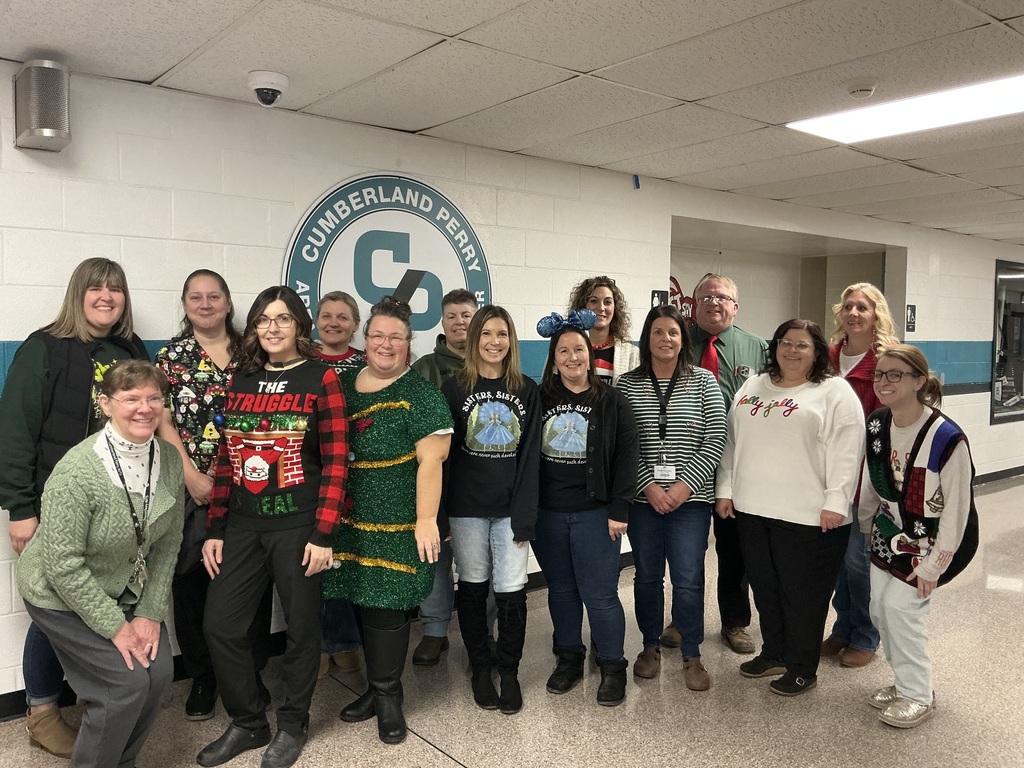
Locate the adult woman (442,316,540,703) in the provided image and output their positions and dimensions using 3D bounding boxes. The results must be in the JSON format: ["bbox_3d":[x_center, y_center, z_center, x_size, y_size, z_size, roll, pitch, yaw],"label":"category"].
[{"bbox_3d":[-0.079,0.471,3.314,0.450,1.563,0.370,1,3,6],"label":"adult woman"}]

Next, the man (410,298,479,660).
[{"bbox_3d":[-0.307,0.396,3.770,0.490,1.649,0.320,0,3,6],"label":"man"}]

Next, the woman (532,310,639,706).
[{"bbox_3d":[0.316,0.479,3.384,0.470,1.543,0.370,2,4,18],"label":"woman"}]

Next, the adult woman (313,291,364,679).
[{"bbox_3d":[-0.754,0.414,3.600,0.470,1.629,0.310,0,3,-7],"label":"adult woman"}]

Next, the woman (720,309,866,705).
[{"bbox_3d":[1.176,0.489,3.505,0.590,1.524,0.430,3,4,40],"label":"woman"}]

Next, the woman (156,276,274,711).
[{"bbox_3d":[-1.160,0.401,3.230,0.500,1.692,0.340,-1,3,-25],"label":"woman"}]

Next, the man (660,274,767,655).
[{"bbox_3d":[0.972,0.351,3.928,0.560,1.744,0.420,2,4,20],"label":"man"}]

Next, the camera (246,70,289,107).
[{"bbox_3d":[-0.940,-1.125,3.200,0.155,0.115,0.155,-1,3,-18],"label":"camera"}]

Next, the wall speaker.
[{"bbox_3d":[-1.669,-0.983,2.949,0.150,0.262,0.245,-2,4,-38],"label":"wall speaker"}]

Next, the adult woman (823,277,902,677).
[{"bbox_3d":[1.590,0.381,3.800,0.480,1.682,0.330,2,4,30],"label":"adult woman"}]

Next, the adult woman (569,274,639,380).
[{"bbox_3d":[0.409,0.367,3.740,0.470,1.712,0.320,0,3,3],"label":"adult woman"}]

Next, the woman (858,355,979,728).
[{"bbox_3d":[1.571,0.553,3.210,0.450,1.402,0.470,3,4,43],"label":"woman"}]

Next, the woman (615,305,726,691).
[{"bbox_3d":[0.691,0.454,3.543,0.500,1.581,0.380,1,4,17],"label":"woman"}]

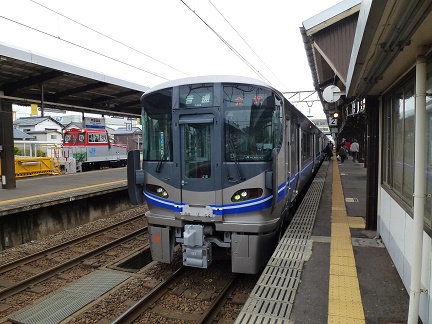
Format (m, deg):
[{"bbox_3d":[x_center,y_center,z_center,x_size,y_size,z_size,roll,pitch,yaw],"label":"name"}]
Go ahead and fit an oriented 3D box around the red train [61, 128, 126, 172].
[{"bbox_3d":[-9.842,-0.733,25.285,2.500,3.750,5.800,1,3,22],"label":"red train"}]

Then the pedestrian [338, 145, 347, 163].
[{"bbox_3d":[9.138,-0.613,21.600,0.520,1.360,0.420,1,3,22],"label":"pedestrian"}]

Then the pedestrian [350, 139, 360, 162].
[{"bbox_3d":[10.286,-0.834,22.100,0.620,1.730,0.420,1,3,22],"label":"pedestrian"}]

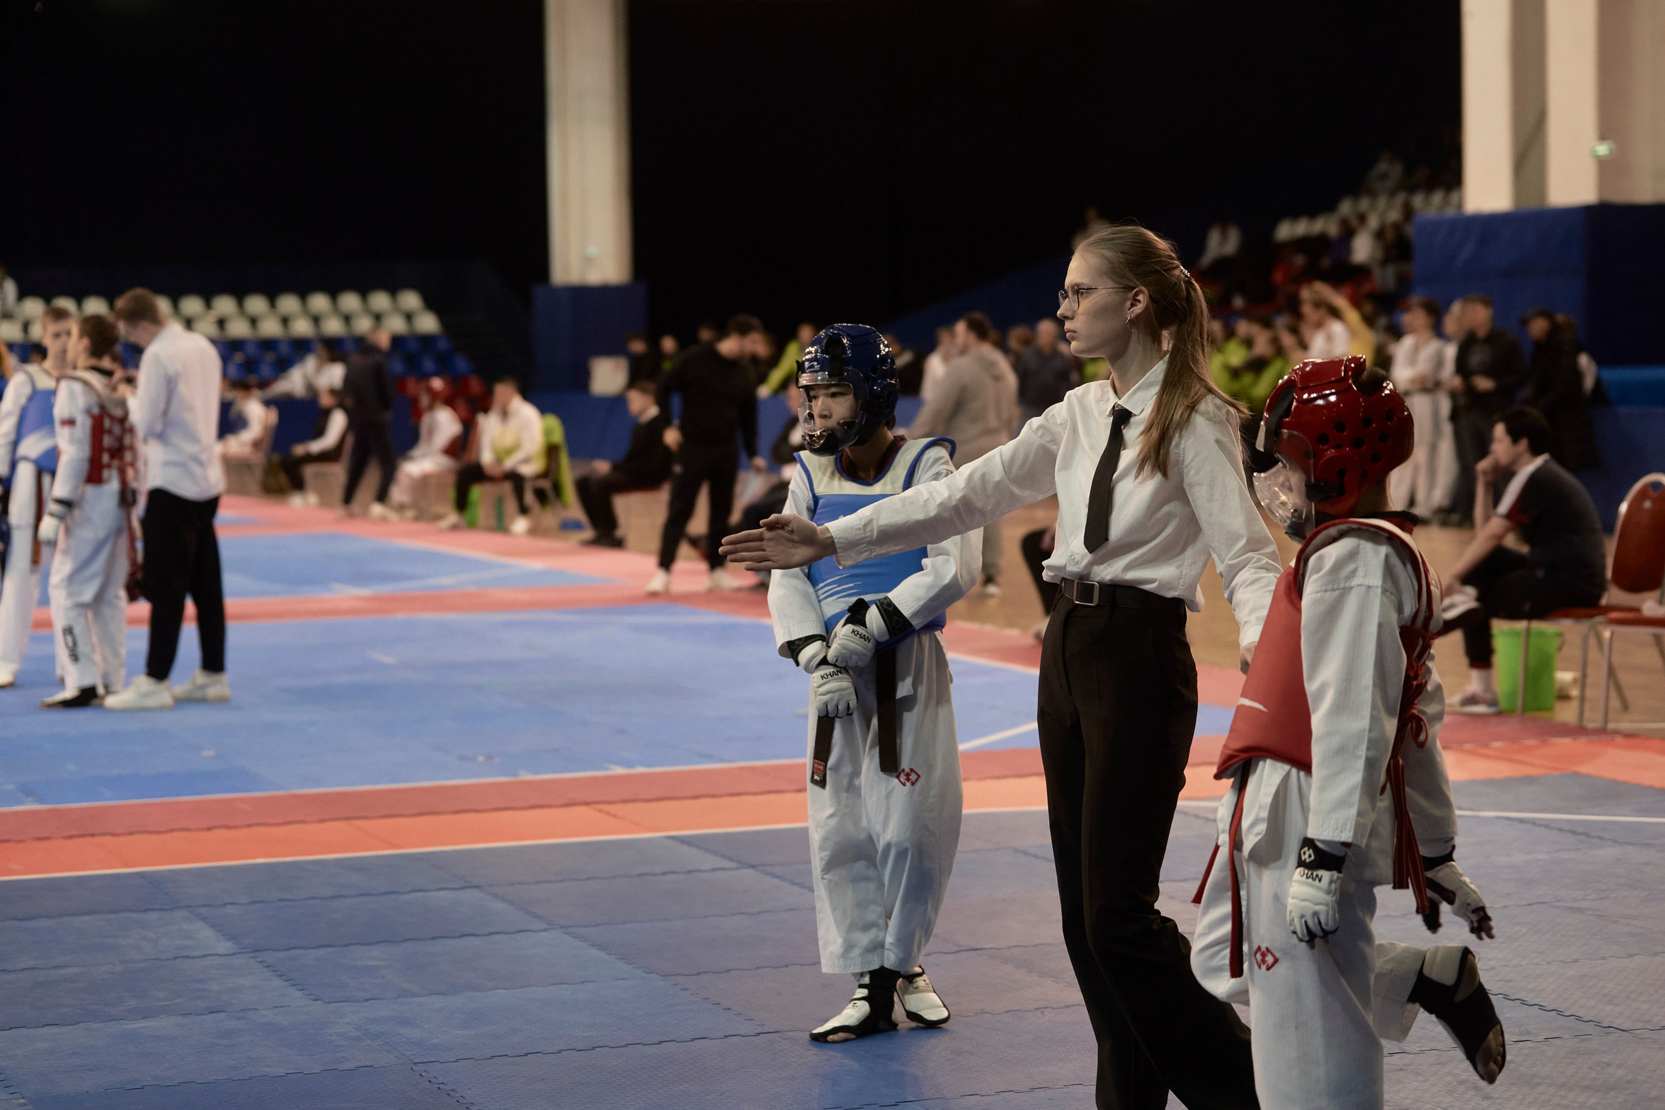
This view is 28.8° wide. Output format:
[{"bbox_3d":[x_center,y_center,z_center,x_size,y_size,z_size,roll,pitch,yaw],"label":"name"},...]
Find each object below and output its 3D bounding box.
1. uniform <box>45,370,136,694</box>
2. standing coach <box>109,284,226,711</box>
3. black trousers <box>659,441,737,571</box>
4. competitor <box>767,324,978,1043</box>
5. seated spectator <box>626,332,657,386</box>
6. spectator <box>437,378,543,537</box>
[{"bbox_3d":[-3.121,-0.099,13.650,0.340,1.376,0.440,2,4,31],"label":"uniform"},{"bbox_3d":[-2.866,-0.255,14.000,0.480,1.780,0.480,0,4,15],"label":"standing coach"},{"bbox_3d":[-0.848,-0.300,20.200,0.480,0.787,0.300,-1,4,-20],"label":"black trousers"},{"bbox_3d":[0.091,0.256,6.970,0.460,1.510,0.360,0,4,12],"label":"competitor"},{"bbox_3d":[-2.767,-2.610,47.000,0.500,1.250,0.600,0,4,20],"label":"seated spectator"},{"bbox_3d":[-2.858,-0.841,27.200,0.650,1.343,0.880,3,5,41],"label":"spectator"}]

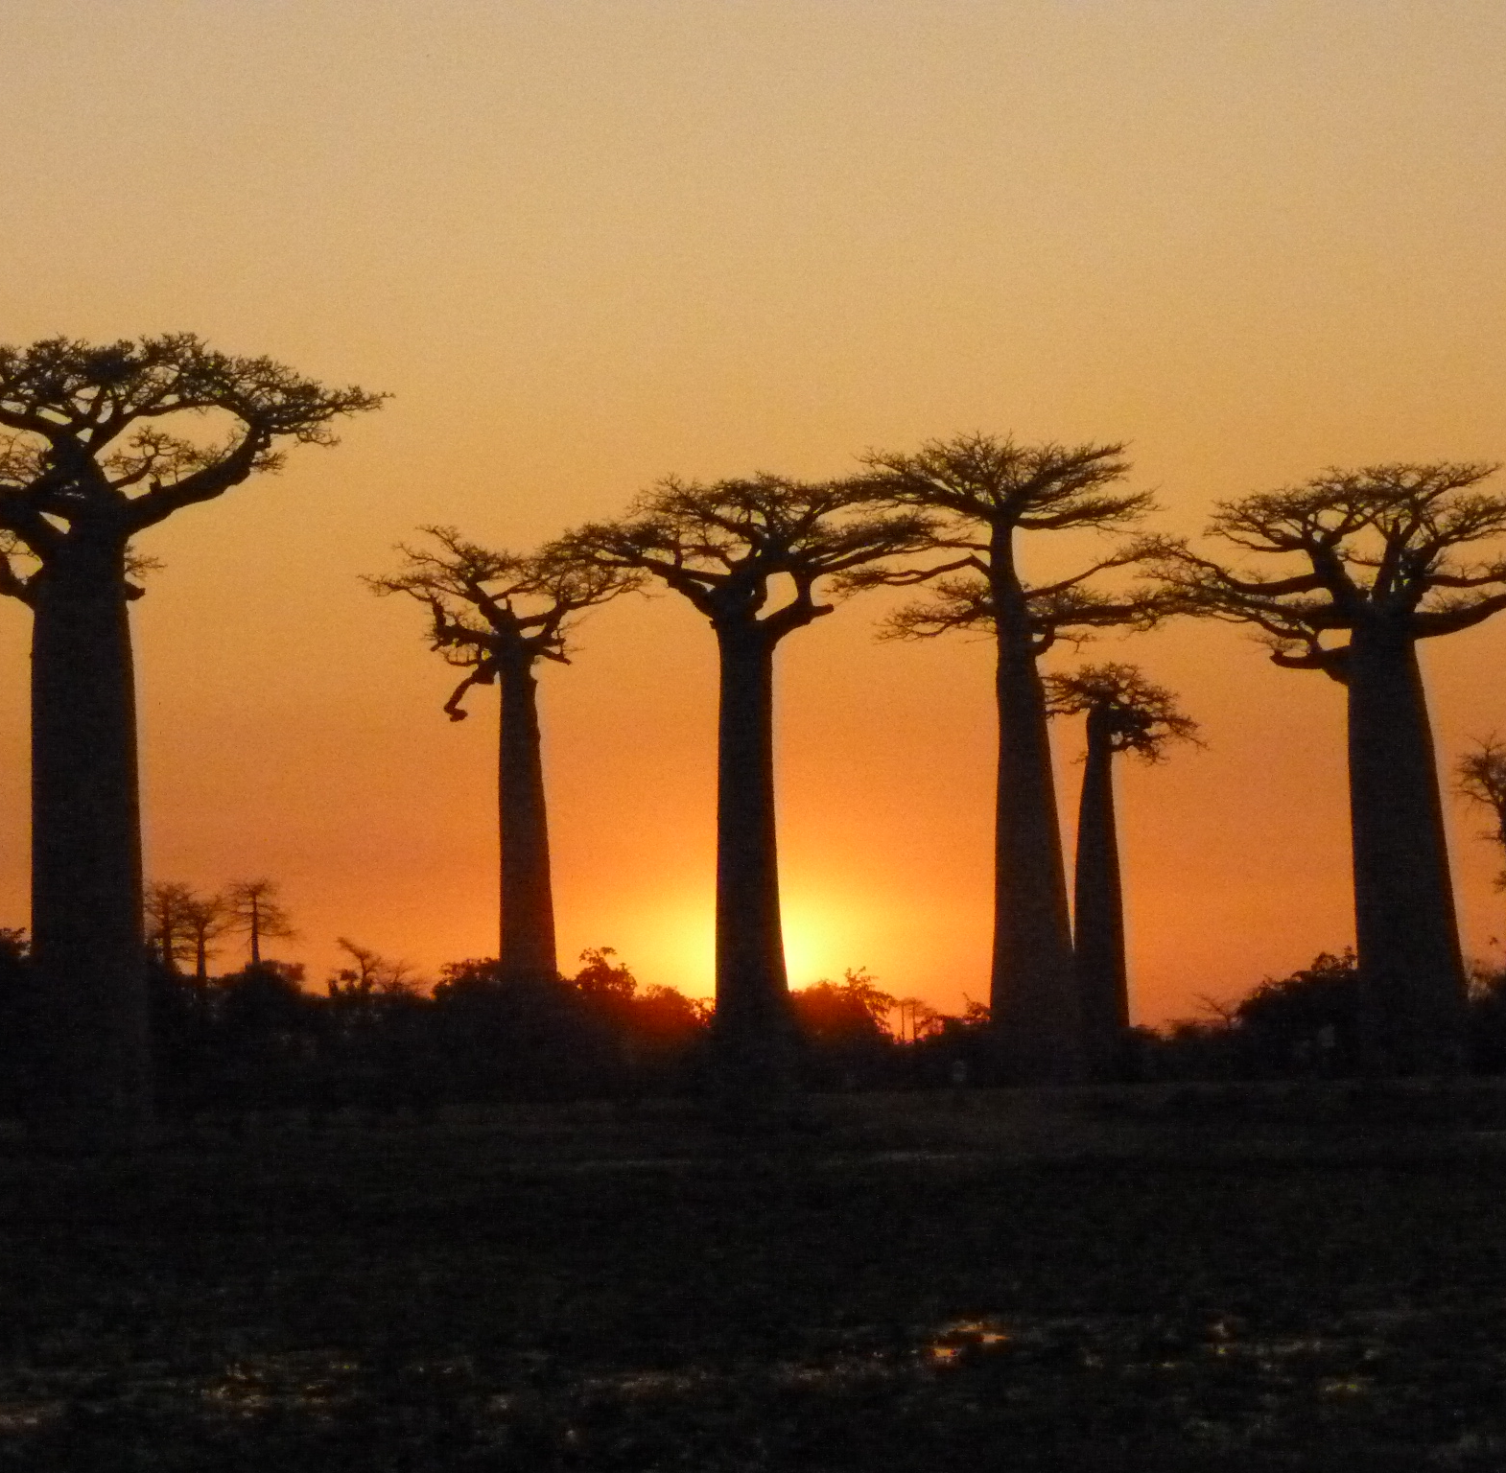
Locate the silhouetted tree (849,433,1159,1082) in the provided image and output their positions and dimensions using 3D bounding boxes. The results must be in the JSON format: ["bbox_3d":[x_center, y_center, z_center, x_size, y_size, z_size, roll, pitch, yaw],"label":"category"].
[{"bbox_3d":[7.016,0.622,119.000,8.408,18.279,8.155,-2,-4,0],"label":"silhouetted tree"}]

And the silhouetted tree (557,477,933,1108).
[{"bbox_3d":[-0.195,1.538,108.000,9.255,16.278,8.977,-2,-4,0],"label":"silhouetted tree"}]

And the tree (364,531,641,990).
[{"bbox_3d":[-7.582,2.116,129.000,7.896,16.838,7.659,-2,-4,0],"label":"tree"}]

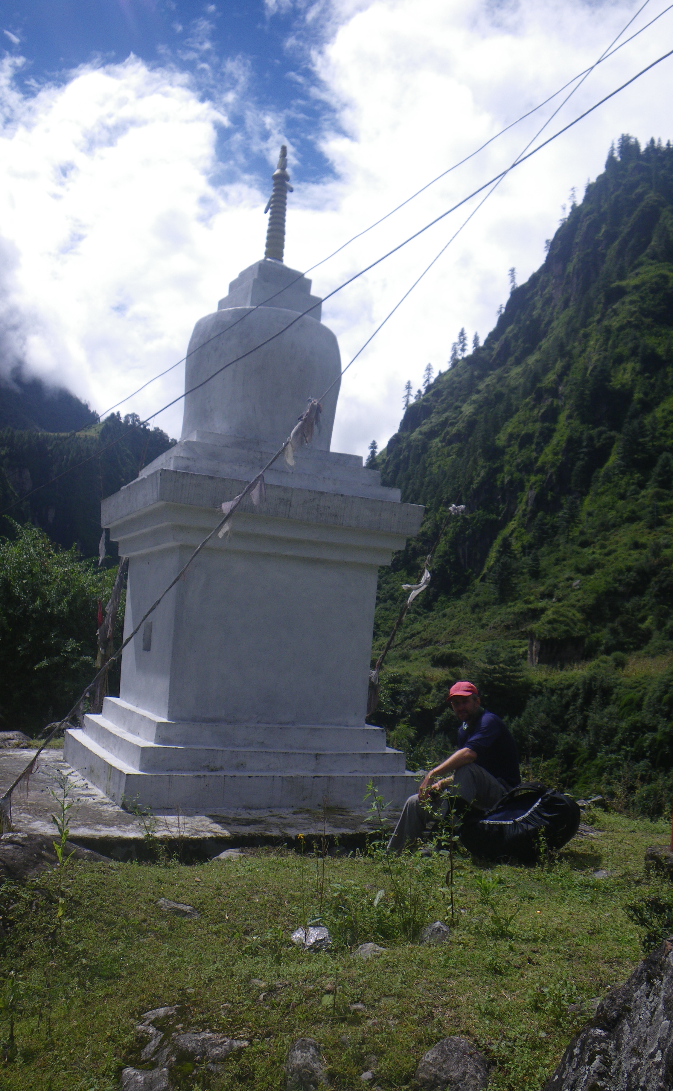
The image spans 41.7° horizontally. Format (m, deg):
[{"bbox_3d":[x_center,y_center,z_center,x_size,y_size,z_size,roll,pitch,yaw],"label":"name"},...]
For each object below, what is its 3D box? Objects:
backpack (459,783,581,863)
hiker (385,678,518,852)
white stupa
[{"bbox_3d":[1.146,1.723,5.480,0.720,0.370,0.400,4,8,-2],"label":"backpack"},{"bbox_3d":[0.756,1.398,5.580,0.950,1.070,0.570,8,-7,-34],"label":"hiker"},{"bbox_3d":[-0.645,-0.773,7.230,2.203,5.268,2.203,7,-7,-25],"label":"white stupa"}]

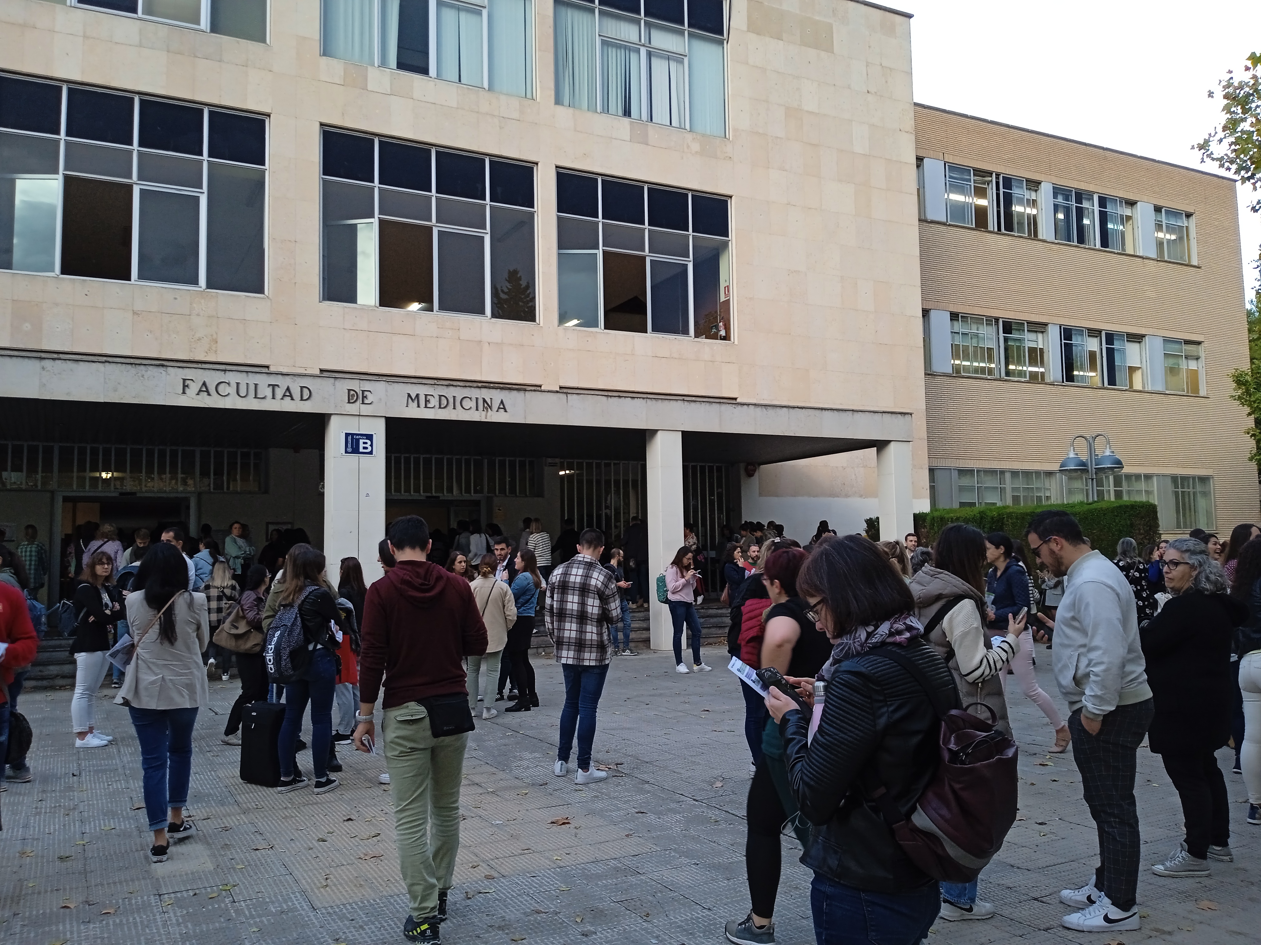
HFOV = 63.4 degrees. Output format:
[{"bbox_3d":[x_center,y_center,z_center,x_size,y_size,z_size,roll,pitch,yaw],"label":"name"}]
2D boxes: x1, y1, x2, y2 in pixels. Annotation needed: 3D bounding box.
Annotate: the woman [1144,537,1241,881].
[{"bbox_3d":[2.681,1.101,4.941,0.420,1.565,0.490,0,-5,-8],"label":"woman"}]

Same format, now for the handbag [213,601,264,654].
[{"bbox_3d":[-3.333,1.321,8.683,0.440,0.420,0.170,-2,-5,18],"label":"handbag"}]

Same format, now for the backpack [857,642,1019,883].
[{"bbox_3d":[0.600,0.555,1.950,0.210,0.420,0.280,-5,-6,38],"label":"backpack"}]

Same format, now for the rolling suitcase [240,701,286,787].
[{"bbox_3d":[-2.592,1.930,7.302,0.360,0.560,0.220,-4,-5,30],"label":"rolling suitcase"}]

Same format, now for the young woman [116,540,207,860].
[{"bbox_3d":[-2.614,1.232,5.715,0.480,1.694,0.360,0,-5,-13],"label":"young woman"}]

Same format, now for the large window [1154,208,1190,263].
[{"bbox_3d":[20.042,-8.756,37.767,1.951,1.986,0.150,1,-5,-26],"label":"large window"}]

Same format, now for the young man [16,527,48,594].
[{"bbox_3d":[-8.990,1.623,15.336,0.480,1.660,0.330,1,-5,-25],"label":"young man"}]

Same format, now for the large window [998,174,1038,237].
[{"bbox_3d":[12.213,-8.374,32.075,1.693,1.825,0.150,1,-5,-27],"label":"large window"}]

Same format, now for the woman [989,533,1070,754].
[{"bbox_3d":[3.032,1.305,7.988,0.700,1.670,0.460,-1,-5,-2],"label":"woman"}]

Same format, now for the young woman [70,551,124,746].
[{"bbox_3d":[-4.708,1.537,9.002,0.360,1.687,0.460,-3,-5,22],"label":"young woman"}]

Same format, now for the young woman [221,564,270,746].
[{"bbox_3d":[-3.334,1.567,8.895,0.520,1.520,0.450,1,-5,-25],"label":"young woman"}]

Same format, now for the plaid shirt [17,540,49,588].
[{"bbox_3d":[-9.344,1.444,15.900,0.480,0.740,0.280,2,-6,-28],"label":"plaid shirt"}]

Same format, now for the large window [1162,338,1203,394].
[{"bbox_3d":[20.309,-3.860,37.435,2.256,1.976,0.150,1,-5,-26],"label":"large window"}]

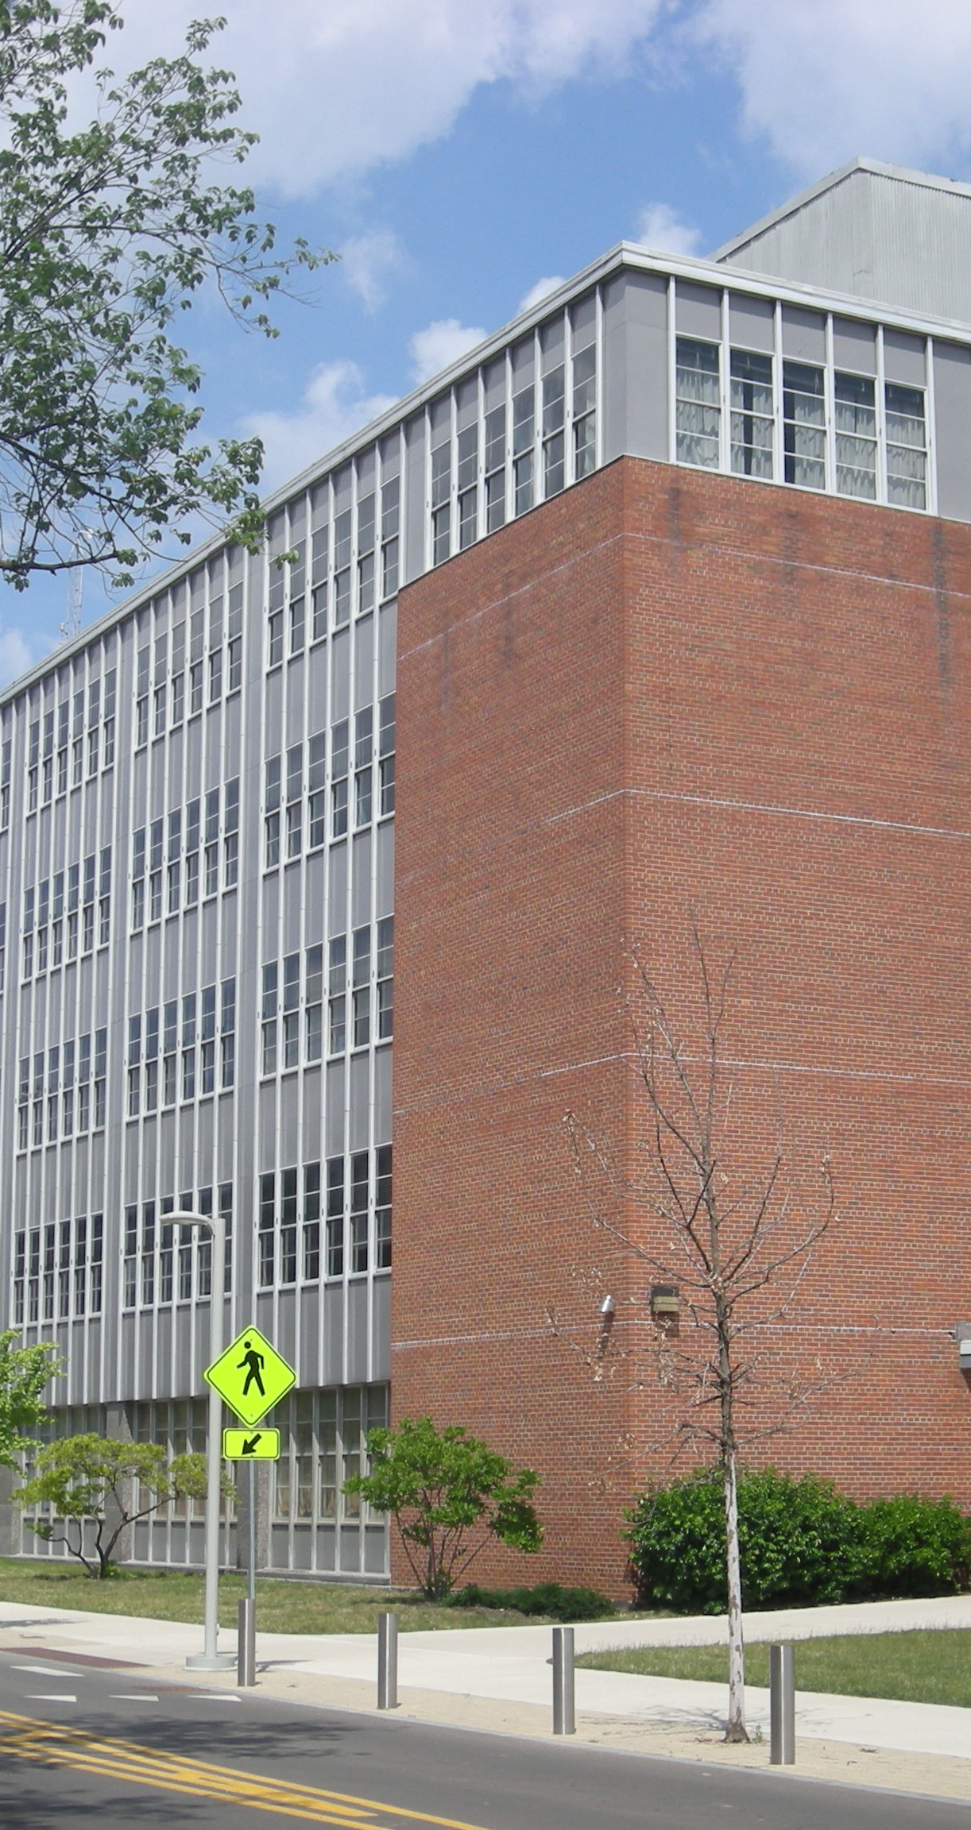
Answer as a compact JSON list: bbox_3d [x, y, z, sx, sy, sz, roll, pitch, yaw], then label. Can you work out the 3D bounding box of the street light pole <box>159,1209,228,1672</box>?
[{"bbox_3d":[-2.866,5.181,30.889,0.880,4.468,0.460,5,-12,-26],"label":"street light pole"}]

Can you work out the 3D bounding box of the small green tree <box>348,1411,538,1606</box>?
[{"bbox_3d":[-0.544,7.723,40.464,2.500,2.360,2.600,0,-10,0],"label":"small green tree"}]

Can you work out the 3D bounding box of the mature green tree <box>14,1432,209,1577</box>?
[{"bbox_3d":[-6.178,10.072,52.939,3.662,2.446,3.113,5,-11,-26],"label":"mature green tree"}]

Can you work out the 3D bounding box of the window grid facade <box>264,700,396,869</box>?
[{"bbox_3d":[-2.634,-2.175,52.161,0.180,2.035,5.658,5,-12,-26],"label":"window grid facade"}]

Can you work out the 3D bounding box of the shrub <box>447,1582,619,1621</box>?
[{"bbox_3d":[0.650,9.122,41.589,1.500,0.480,3.400,5,-11,-26],"label":"shrub"}]

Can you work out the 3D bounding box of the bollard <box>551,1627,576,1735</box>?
[{"bbox_3d":[0.580,5.686,23.011,0.160,0.754,0.160,5,-11,-26],"label":"bollard"}]

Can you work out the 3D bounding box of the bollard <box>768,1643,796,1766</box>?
[{"bbox_3d":[1.999,5.329,20.939,0.163,0.784,0.163,0,-10,0],"label":"bollard"}]

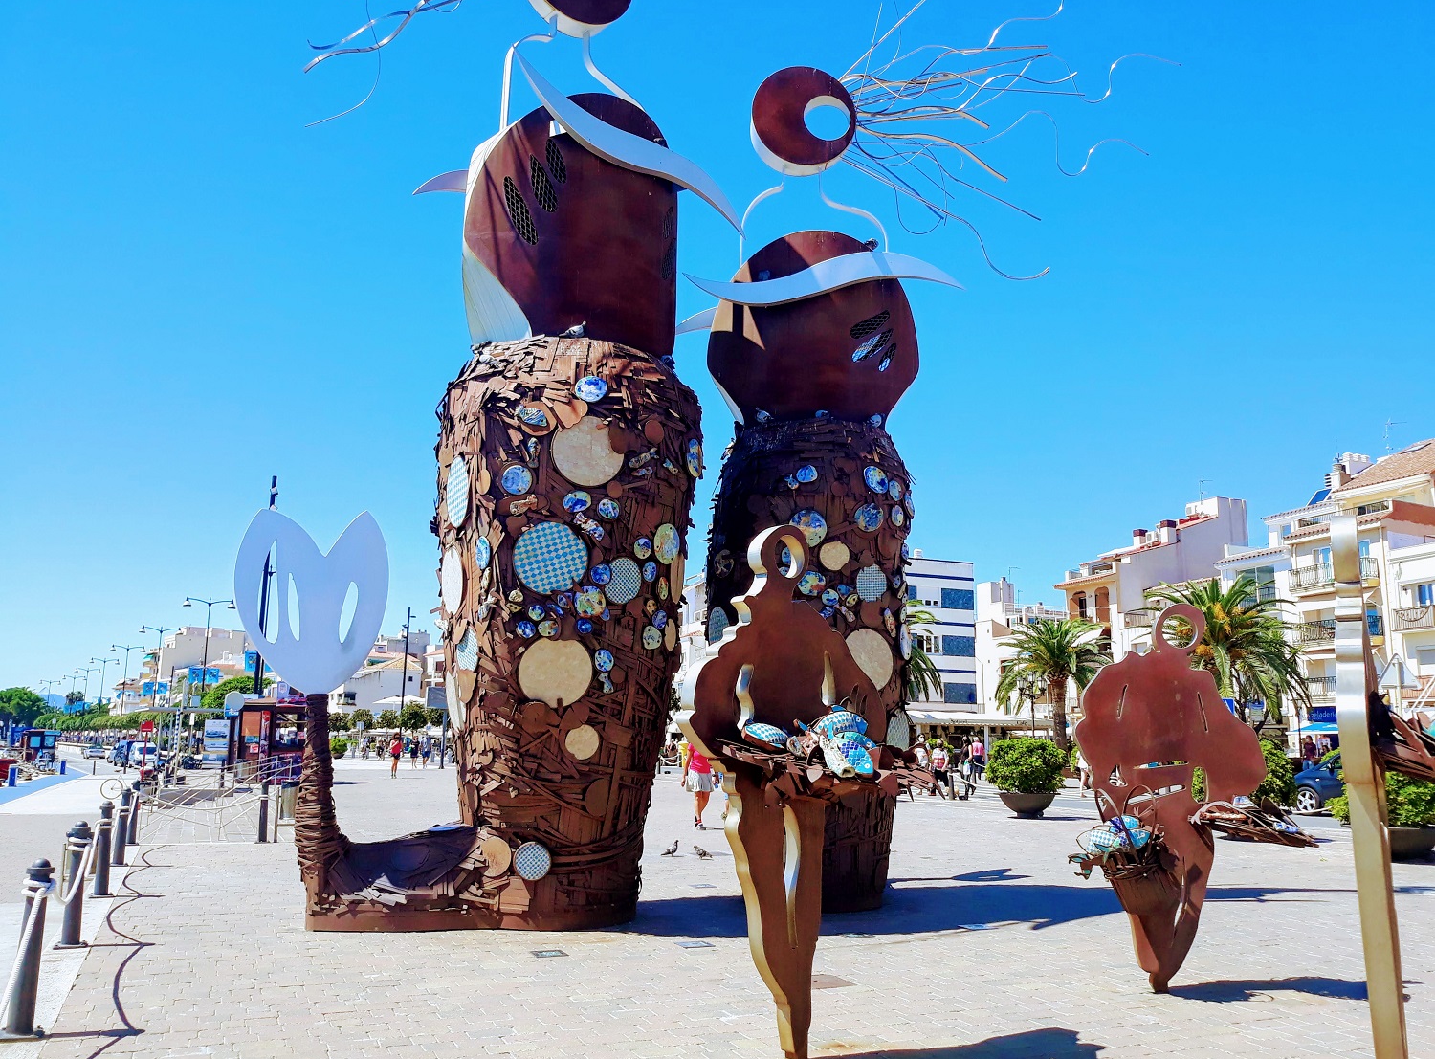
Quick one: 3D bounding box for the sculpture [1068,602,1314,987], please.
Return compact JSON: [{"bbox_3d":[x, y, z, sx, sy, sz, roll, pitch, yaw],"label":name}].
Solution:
[{"bbox_3d":[2.848,1.636,6.926,1.310,2.423,0.720,0,-11,8],"label":"sculpture"}]

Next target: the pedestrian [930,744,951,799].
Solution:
[{"bbox_3d":[6.019,6.443,30.200,0.500,1.600,0.380,3,-11,-8],"label":"pedestrian"}]

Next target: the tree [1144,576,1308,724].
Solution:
[{"bbox_3d":[13.030,4.175,28.967,4.600,5.997,4.600,1,-11,0],"label":"tree"}]

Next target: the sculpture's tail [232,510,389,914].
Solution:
[{"bbox_3d":[-3.391,1.513,9.204,1.300,3.320,0.500,2,-11,-8],"label":"sculpture's tail"}]

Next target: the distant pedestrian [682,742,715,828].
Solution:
[{"bbox_3d":[-0.327,4.210,19.037,0.580,1.670,0.420,2,-11,-8],"label":"distant pedestrian"}]

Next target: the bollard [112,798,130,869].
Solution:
[{"bbox_3d":[-6.639,3.324,12.539,0.190,0.840,0.190,1,-11,0],"label":"bollard"}]

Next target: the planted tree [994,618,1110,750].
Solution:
[{"bbox_3d":[12.498,6.421,41.730,4.400,6.299,4.400,1,-11,0],"label":"planted tree"}]

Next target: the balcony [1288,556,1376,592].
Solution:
[{"bbox_3d":[31.918,2.468,57.859,1.090,1.420,4.070,7,-12,-30],"label":"balcony"}]

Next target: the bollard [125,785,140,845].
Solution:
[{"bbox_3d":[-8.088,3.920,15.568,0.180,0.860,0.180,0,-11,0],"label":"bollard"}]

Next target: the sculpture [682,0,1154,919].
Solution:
[{"bbox_3d":[2.007,-1.008,11.249,4.700,9.100,2.150,1,-11,-4],"label":"sculpture"}]

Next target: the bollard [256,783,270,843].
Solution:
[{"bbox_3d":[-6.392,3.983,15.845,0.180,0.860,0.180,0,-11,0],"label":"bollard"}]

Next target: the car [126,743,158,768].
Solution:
[{"bbox_3d":[-40.598,15.859,78.974,1.800,1.750,4.350,7,-12,-31],"label":"car"}]

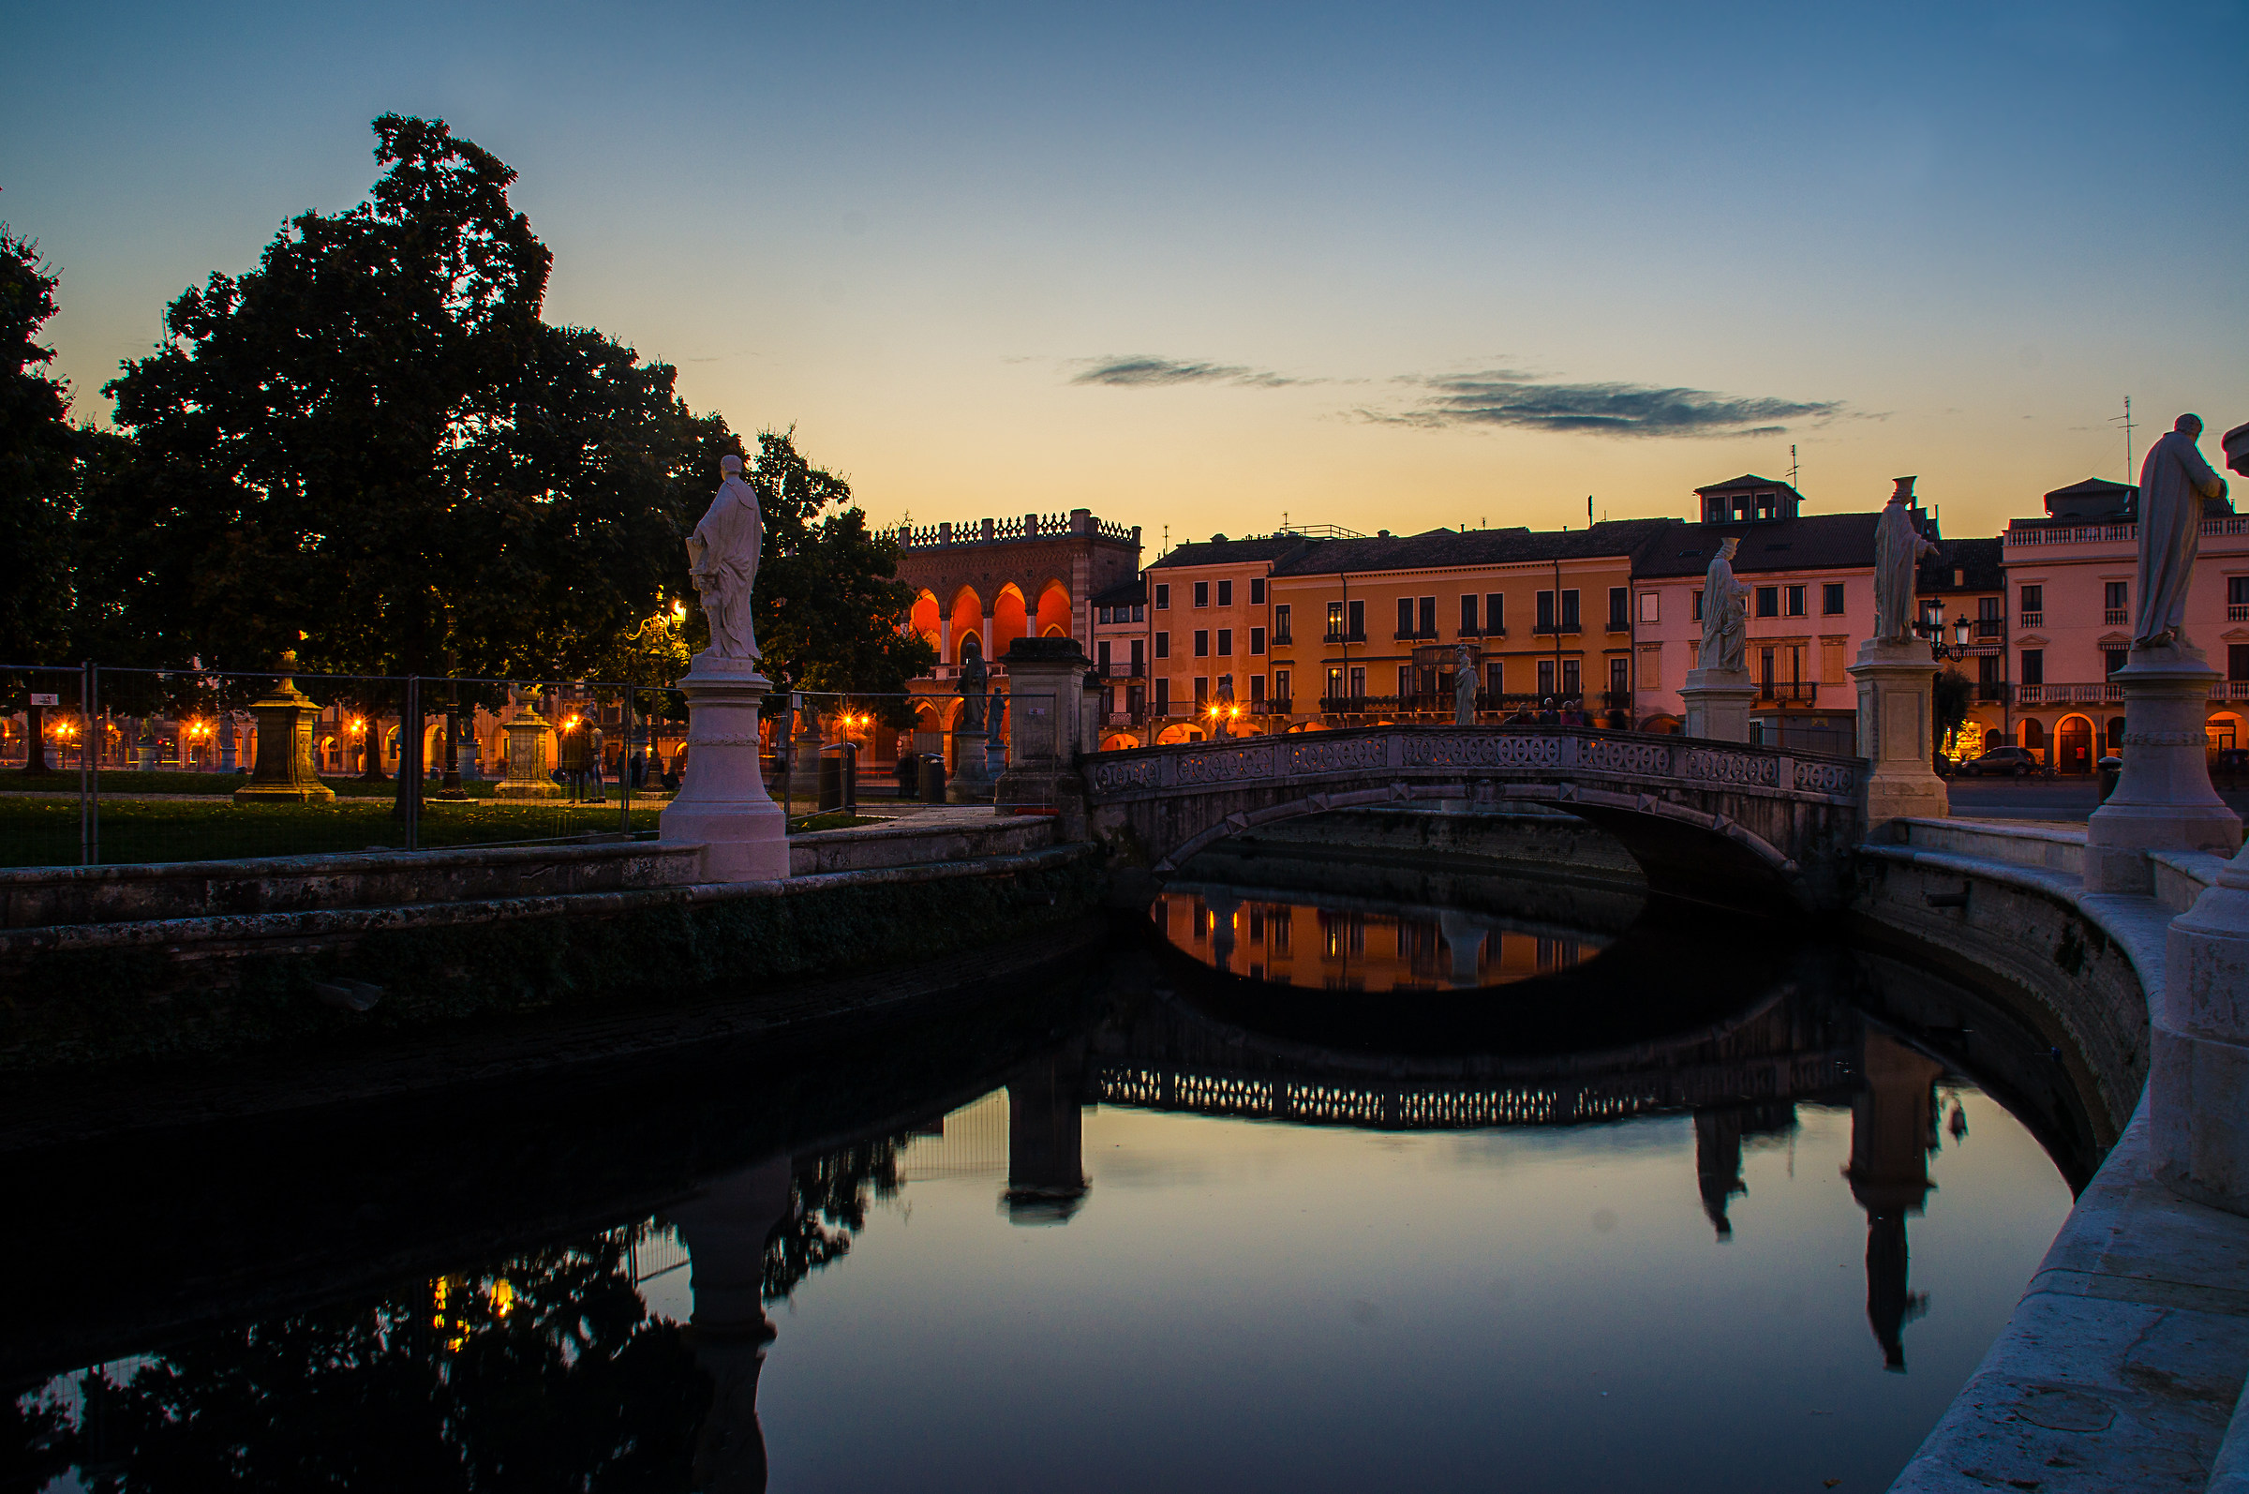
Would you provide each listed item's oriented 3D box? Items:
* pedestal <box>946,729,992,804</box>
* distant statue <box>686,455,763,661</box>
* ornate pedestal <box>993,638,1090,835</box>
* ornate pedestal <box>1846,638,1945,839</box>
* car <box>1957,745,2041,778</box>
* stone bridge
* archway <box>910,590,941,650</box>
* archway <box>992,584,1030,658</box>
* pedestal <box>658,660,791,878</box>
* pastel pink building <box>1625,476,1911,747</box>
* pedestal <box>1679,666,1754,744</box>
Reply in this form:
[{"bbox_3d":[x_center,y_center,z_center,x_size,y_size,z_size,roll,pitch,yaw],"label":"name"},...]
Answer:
[{"bbox_3d":[-5.354,0.646,59.000,1.600,2.750,1.600,0,0,0],"label":"pedestal"},{"bbox_3d":[-5.355,-2.534,22.500,0.900,2.750,1.000,0,0,40],"label":"distant statue"},{"bbox_3d":[-1.586,-0.170,32.700,1.600,3.800,1.600,0,0,6],"label":"ornate pedestal"},{"bbox_3d":[15.268,-0.200,33.300,1.500,3.800,1.500,0,0,6],"label":"ornate pedestal"},{"bbox_3d":[44.115,0.710,85.000,4.100,1.530,1.750,0,0,30],"label":"car"},{"bbox_3d":[6.950,1.400,36.800,15.100,3.650,8.300,0,0,2],"label":"stone bridge"},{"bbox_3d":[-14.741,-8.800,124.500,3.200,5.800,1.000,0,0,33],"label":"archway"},{"bbox_3d":[-8.110,-8.800,120.500,3.200,5.900,1.000,0,0,33],"label":"archway"},{"bbox_3d":[-5.344,0.255,22.500,1.650,2.980,1.650,0,0,-18],"label":"pedestal"},{"bbox_3d":[41.000,-7.700,103.300,15.500,18.600,16.000,0,0,30],"label":"pastel pink building"},{"bbox_3d":[14.432,0.000,41.000,1.450,3.700,1.450,0,0,3],"label":"pedestal"}]

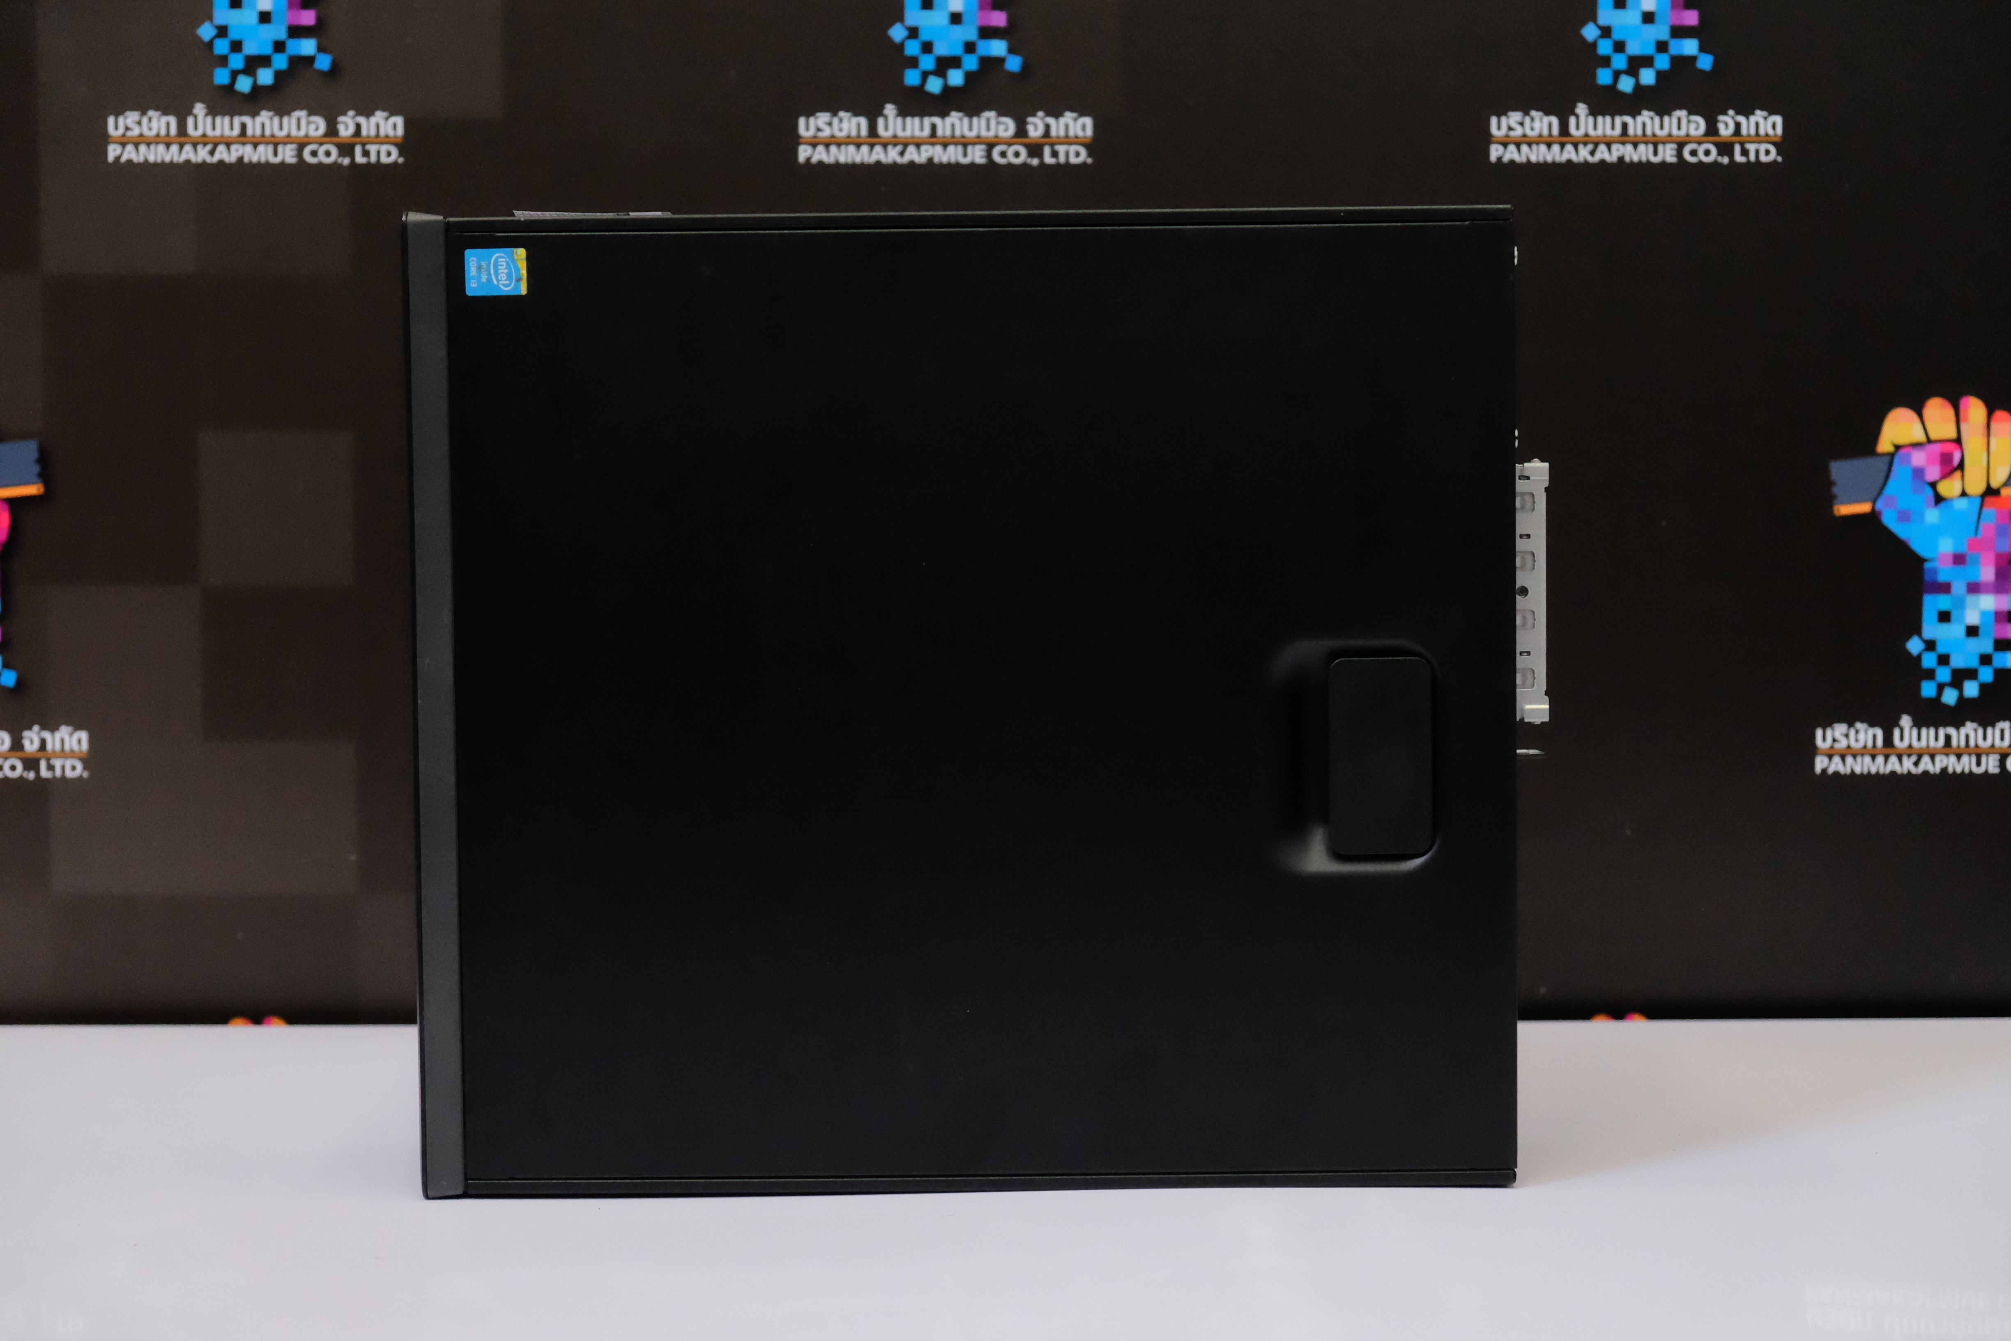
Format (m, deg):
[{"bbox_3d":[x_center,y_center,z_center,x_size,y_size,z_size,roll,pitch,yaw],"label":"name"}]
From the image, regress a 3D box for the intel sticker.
[{"bbox_3d":[-0.174,-0.136,1.281,0.021,0.016,0.001,-1,3,1],"label":"intel sticker"}]

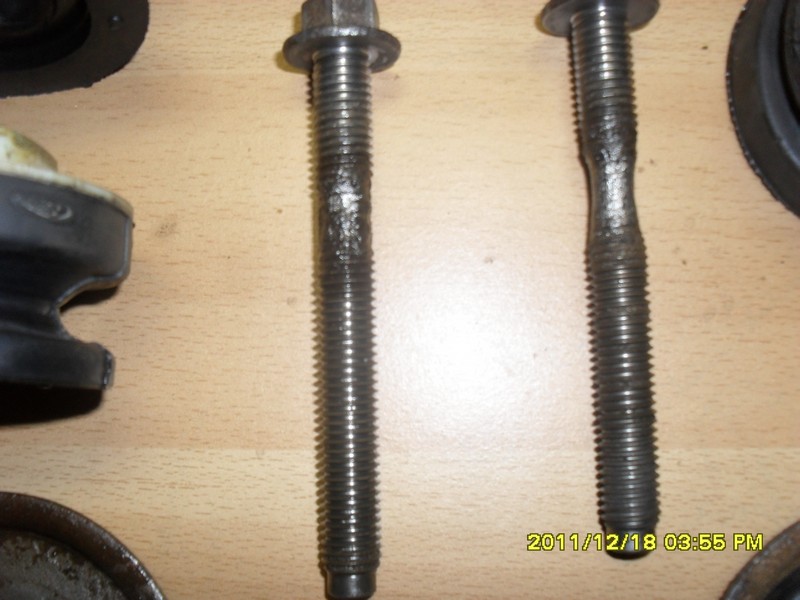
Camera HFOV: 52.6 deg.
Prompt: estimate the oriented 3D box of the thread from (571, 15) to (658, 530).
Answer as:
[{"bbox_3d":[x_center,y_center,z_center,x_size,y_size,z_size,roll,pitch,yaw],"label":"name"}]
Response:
[{"bbox_3d":[0.043,-0.005,0.163,0.012,0.012,0.104,-3,86,0],"label":"thread"}]

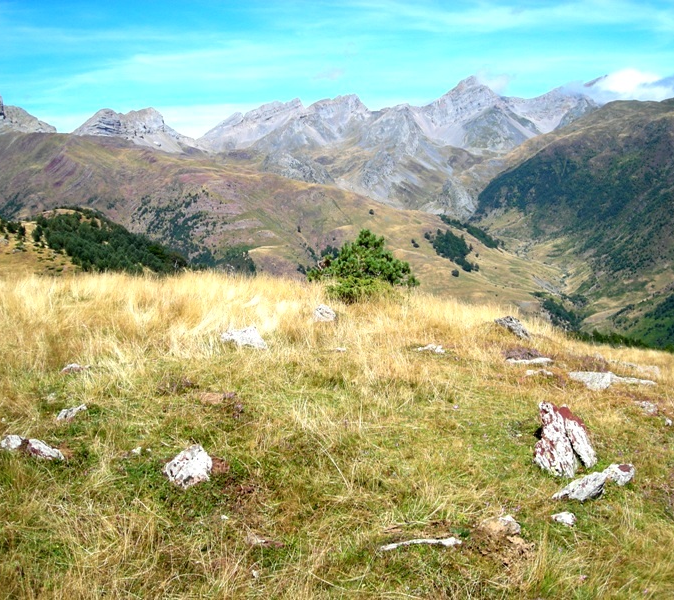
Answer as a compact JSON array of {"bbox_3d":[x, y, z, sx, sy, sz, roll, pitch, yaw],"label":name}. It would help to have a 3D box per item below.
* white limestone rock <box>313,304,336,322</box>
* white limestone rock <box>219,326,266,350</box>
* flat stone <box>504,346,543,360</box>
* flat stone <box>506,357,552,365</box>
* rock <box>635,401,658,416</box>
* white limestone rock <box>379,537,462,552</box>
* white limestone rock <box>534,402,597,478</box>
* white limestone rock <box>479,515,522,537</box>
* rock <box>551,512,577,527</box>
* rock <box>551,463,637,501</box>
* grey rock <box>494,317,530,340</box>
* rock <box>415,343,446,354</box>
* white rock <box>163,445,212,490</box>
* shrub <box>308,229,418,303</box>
[{"bbox_3d":[-0.149,0.175,11.400,0.310,0.240,0.250,0,6,0],"label":"white limestone rock"},{"bbox_3d":[-1.188,0.476,11.200,0.597,0.238,0.380,0,5,-5],"label":"white limestone rock"},{"bbox_3d":[2.459,0.705,11.600,0.504,0.133,0.320,1,5,10],"label":"flat stone"},{"bbox_3d":[2.071,0.648,9.400,0.490,0.090,0.250,0,6,0],"label":"flat stone"},{"bbox_3d":[2.996,1.049,8.500,0.196,0.114,0.170,2,5,20],"label":"rock"},{"bbox_3d":[0.392,1.147,4.120,0.380,0.070,0.130,0,6,0],"label":"white limestone rock"},{"bbox_3d":[1.392,0.856,5.350,0.380,0.440,0.270,0,6,0],"label":"white limestone rock"},{"bbox_3d":[0.814,1.130,4.400,0.210,0.100,0.160,0,6,0],"label":"white limestone rock"},{"bbox_3d":[1.346,1.299,5.200,0.140,0.050,0.110,1,5,10],"label":"rock"},{"bbox_3d":[1.768,1.246,6.050,0.541,0.146,0.220,-2,6,-25],"label":"rock"},{"bbox_3d":[2.218,0.360,11.100,0.470,0.280,0.330,0,6,0],"label":"grey rock"},{"bbox_3d":[1.022,0.530,9.600,0.320,0.120,0.240,0,6,0],"label":"rock"},{"bbox_3d":[-0.938,1.049,5.550,0.302,0.213,0.240,-1,5,-10],"label":"white rock"},{"bbox_3d":[0.392,-0.530,13.500,1.650,1.180,1.500,0,6,0],"label":"shrub"}]

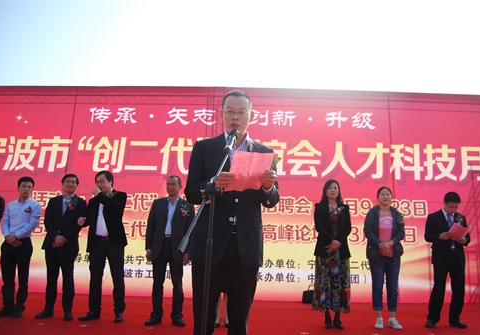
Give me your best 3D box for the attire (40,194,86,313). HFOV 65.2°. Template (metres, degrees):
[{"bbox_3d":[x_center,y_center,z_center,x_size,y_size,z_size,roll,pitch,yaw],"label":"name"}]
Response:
[{"bbox_3d":[-2.125,1.022,4.572,0.510,1.410,0.350,1,-13,4],"label":"attire"}]

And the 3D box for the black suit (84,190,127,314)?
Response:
[{"bbox_3d":[-1.619,0.999,4.546,0.500,1.450,0.380,-1,-13,14],"label":"black suit"}]

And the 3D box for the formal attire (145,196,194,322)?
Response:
[{"bbox_3d":[-0.815,1.051,4.411,0.540,1.420,0.330,1,-13,4],"label":"formal attire"}]

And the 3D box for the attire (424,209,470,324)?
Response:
[{"bbox_3d":[2.650,1.241,4.821,0.530,1.430,0.400,0,-13,8],"label":"attire"}]

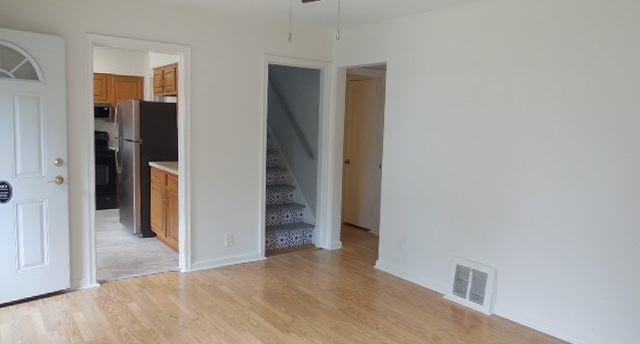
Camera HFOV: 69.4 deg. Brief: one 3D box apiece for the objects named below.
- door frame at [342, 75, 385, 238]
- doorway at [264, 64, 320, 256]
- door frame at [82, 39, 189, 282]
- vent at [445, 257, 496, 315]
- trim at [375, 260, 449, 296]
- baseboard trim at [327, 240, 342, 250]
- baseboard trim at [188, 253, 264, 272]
[{"bbox_3d":[0.564,-0.272,6.379,0.118,2.116,0.858,-3,8,-36],"label":"door frame"},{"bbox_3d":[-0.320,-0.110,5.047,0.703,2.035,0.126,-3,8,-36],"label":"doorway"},{"bbox_3d":[-1.591,-0.085,4.106,0.884,2.116,0.133,-3,8,-36],"label":"door frame"},{"bbox_3d":[1.225,0.921,3.804,0.052,0.360,0.431,-3,8,-36],"label":"vent"},{"bbox_3d":[0.847,0.987,4.366,0.022,0.080,0.895,-3,8,-36],"label":"trim"},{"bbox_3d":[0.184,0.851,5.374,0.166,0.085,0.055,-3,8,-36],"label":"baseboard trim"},{"bbox_3d":[-0.922,0.899,4.679,0.784,0.075,0.022,-3,8,-36],"label":"baseboard trim"}]

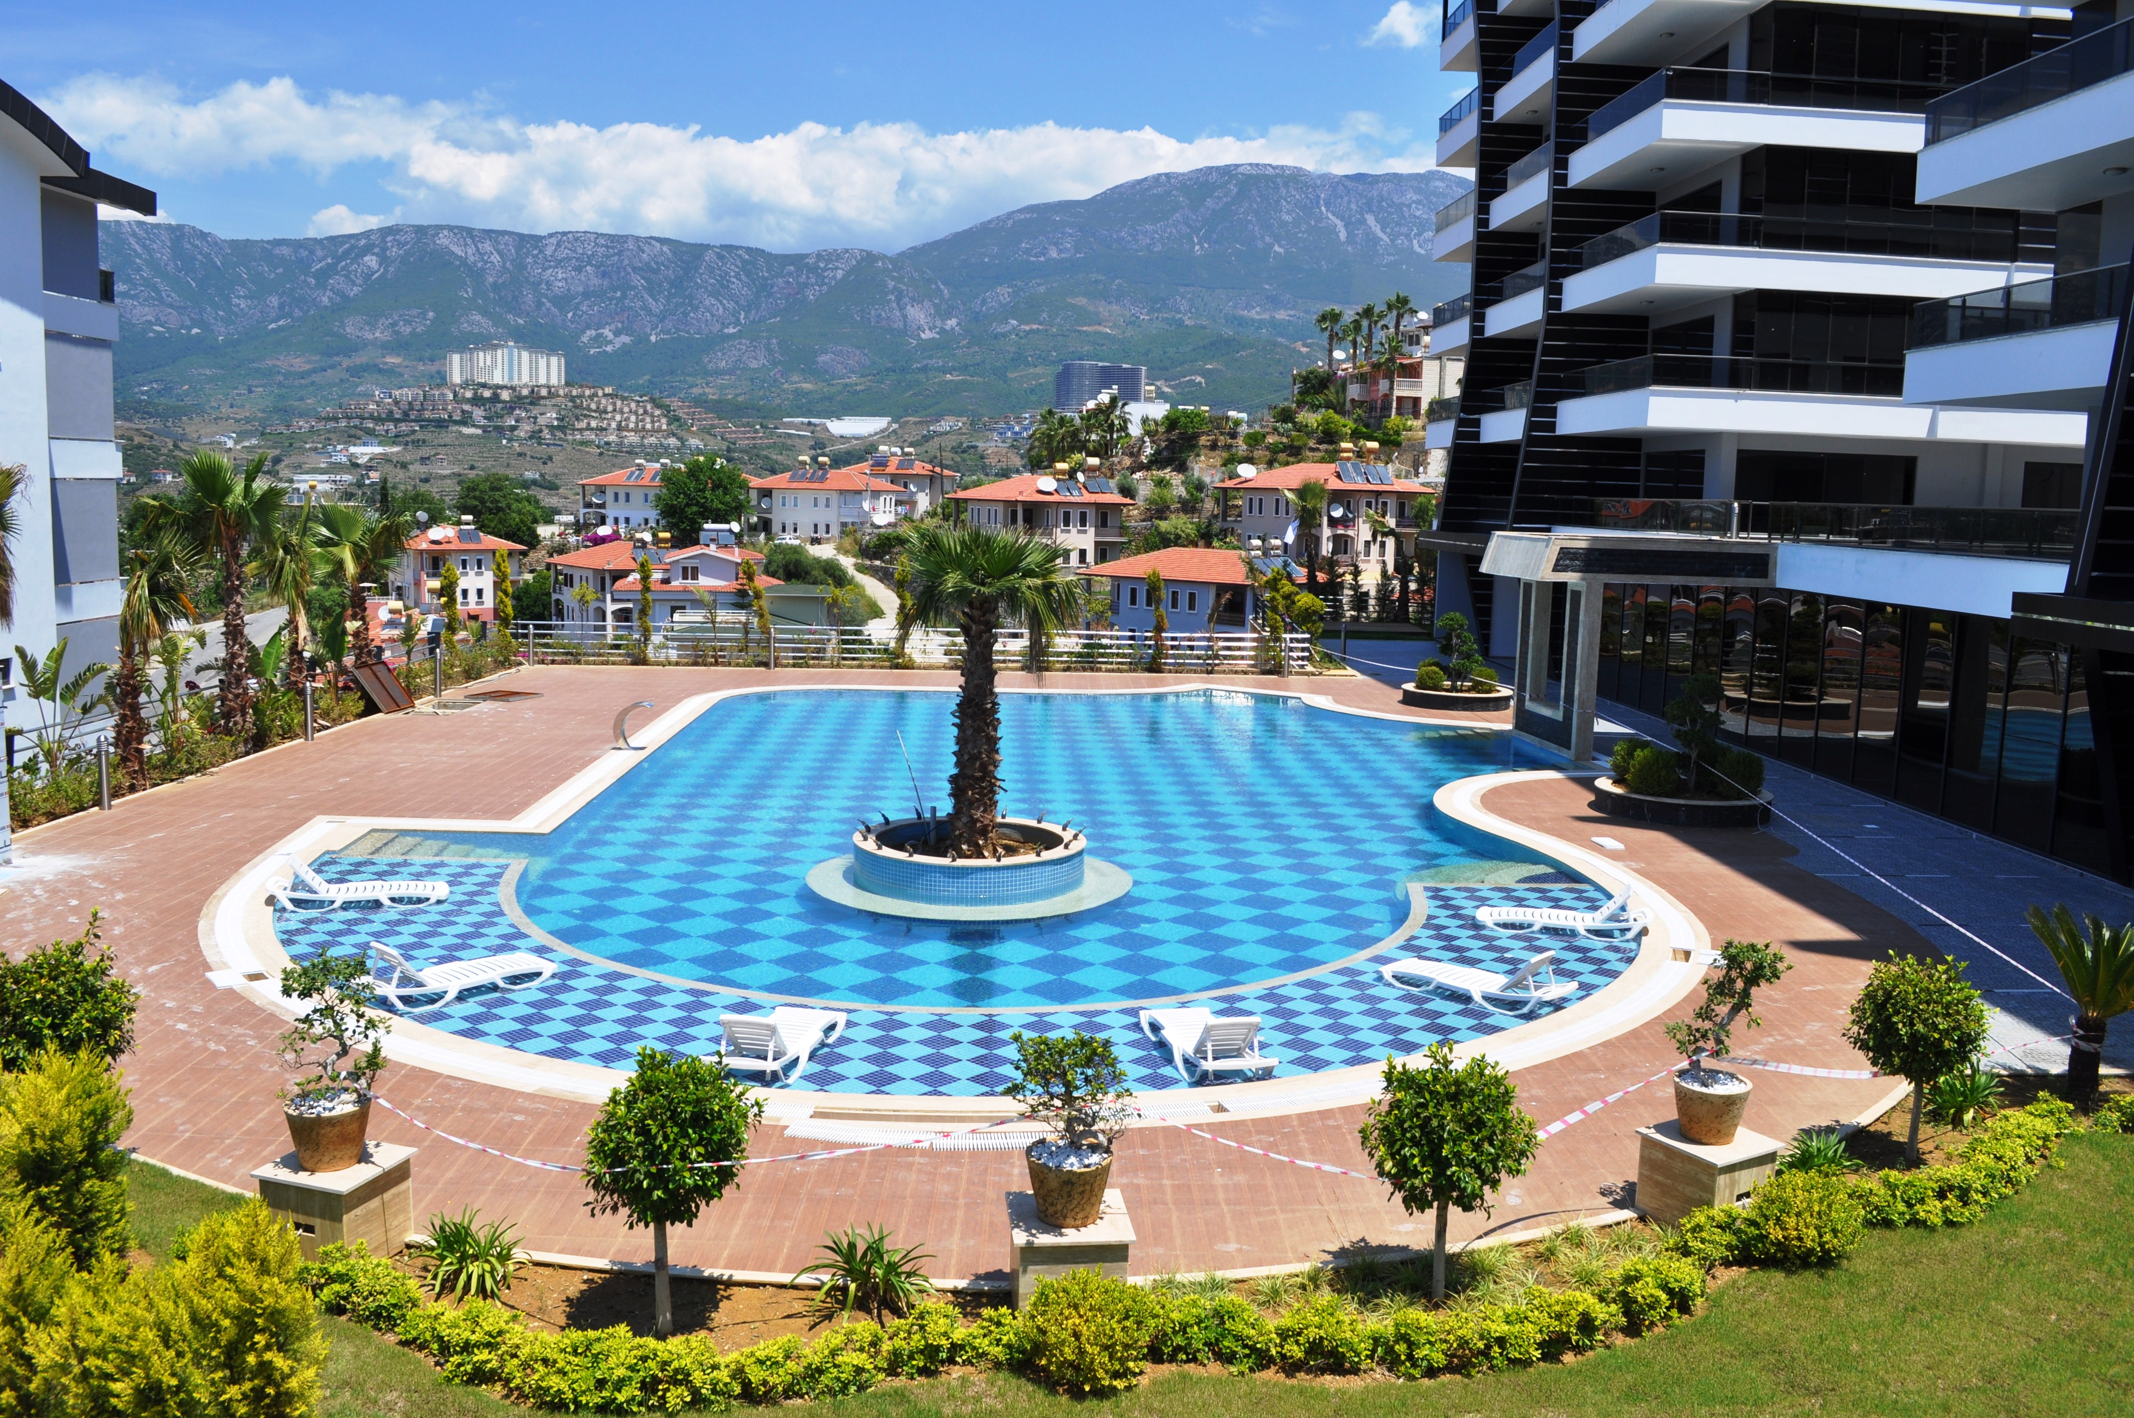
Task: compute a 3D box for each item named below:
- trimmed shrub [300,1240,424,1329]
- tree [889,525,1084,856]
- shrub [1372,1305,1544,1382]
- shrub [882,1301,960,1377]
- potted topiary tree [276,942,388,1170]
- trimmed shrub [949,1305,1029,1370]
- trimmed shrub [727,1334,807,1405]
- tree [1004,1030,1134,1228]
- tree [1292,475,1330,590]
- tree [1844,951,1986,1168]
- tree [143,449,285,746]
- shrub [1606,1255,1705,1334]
[{"bbox_3d":[-3.797,3.097,8.606,0.660,0.420,0.480,4,8,19],"label":"trimmed shrub"},{"bbox_3d":[-0.937,-0.253,19.105,2.320,4.000,2.320,1,8,-3],"label":"tree"},{"bbox_3d":[2.045,3.314,8.361,0.880,0.360,0.450,0,8,-15],"label":"shrub"},{"bbox_3d":[-0.752,3.243,8.236,0.420,0.370,0.420,0,8,-14],"label":"shrub"},{"bbox_3d":[-4.276,2.025,9.307,0.666,1.263,0.600,-2,9,-25],"label":"potted topiary tree"},{"bbox_3d":[-0.407,3.291,8.415,0.420,0.280,0.420,1,7,-2],"label":"trimmed shrub"},{"bbox_3d":[-1.493,3.281,7.954,0.400,0.340,0.400,0,8,-10],"label":"trimmed shrub"},{"bbox_3d":[0.007,2.323,8.858,0.710,1.010,0.620,2,7,0],"label":"tree"},{"bbox_3d":[8.438,-5.429,55.235,1.449,4.936,1.449,3,8,9],"label":"tree"},{"bbox_3d":[5.983,2.492,11.324,0.930,1.490,0.930,6,8,29],"label":"tree"},{"bbox_3d":[-14.137,-1.701,26.485,2.100,4.800,2.100,-2,8,-28],"label":"tree"},{"bbox_3d":[3.302,3.277,8.990,0.507,0.370,0.507,4,8,22],"label":"shrub"}]

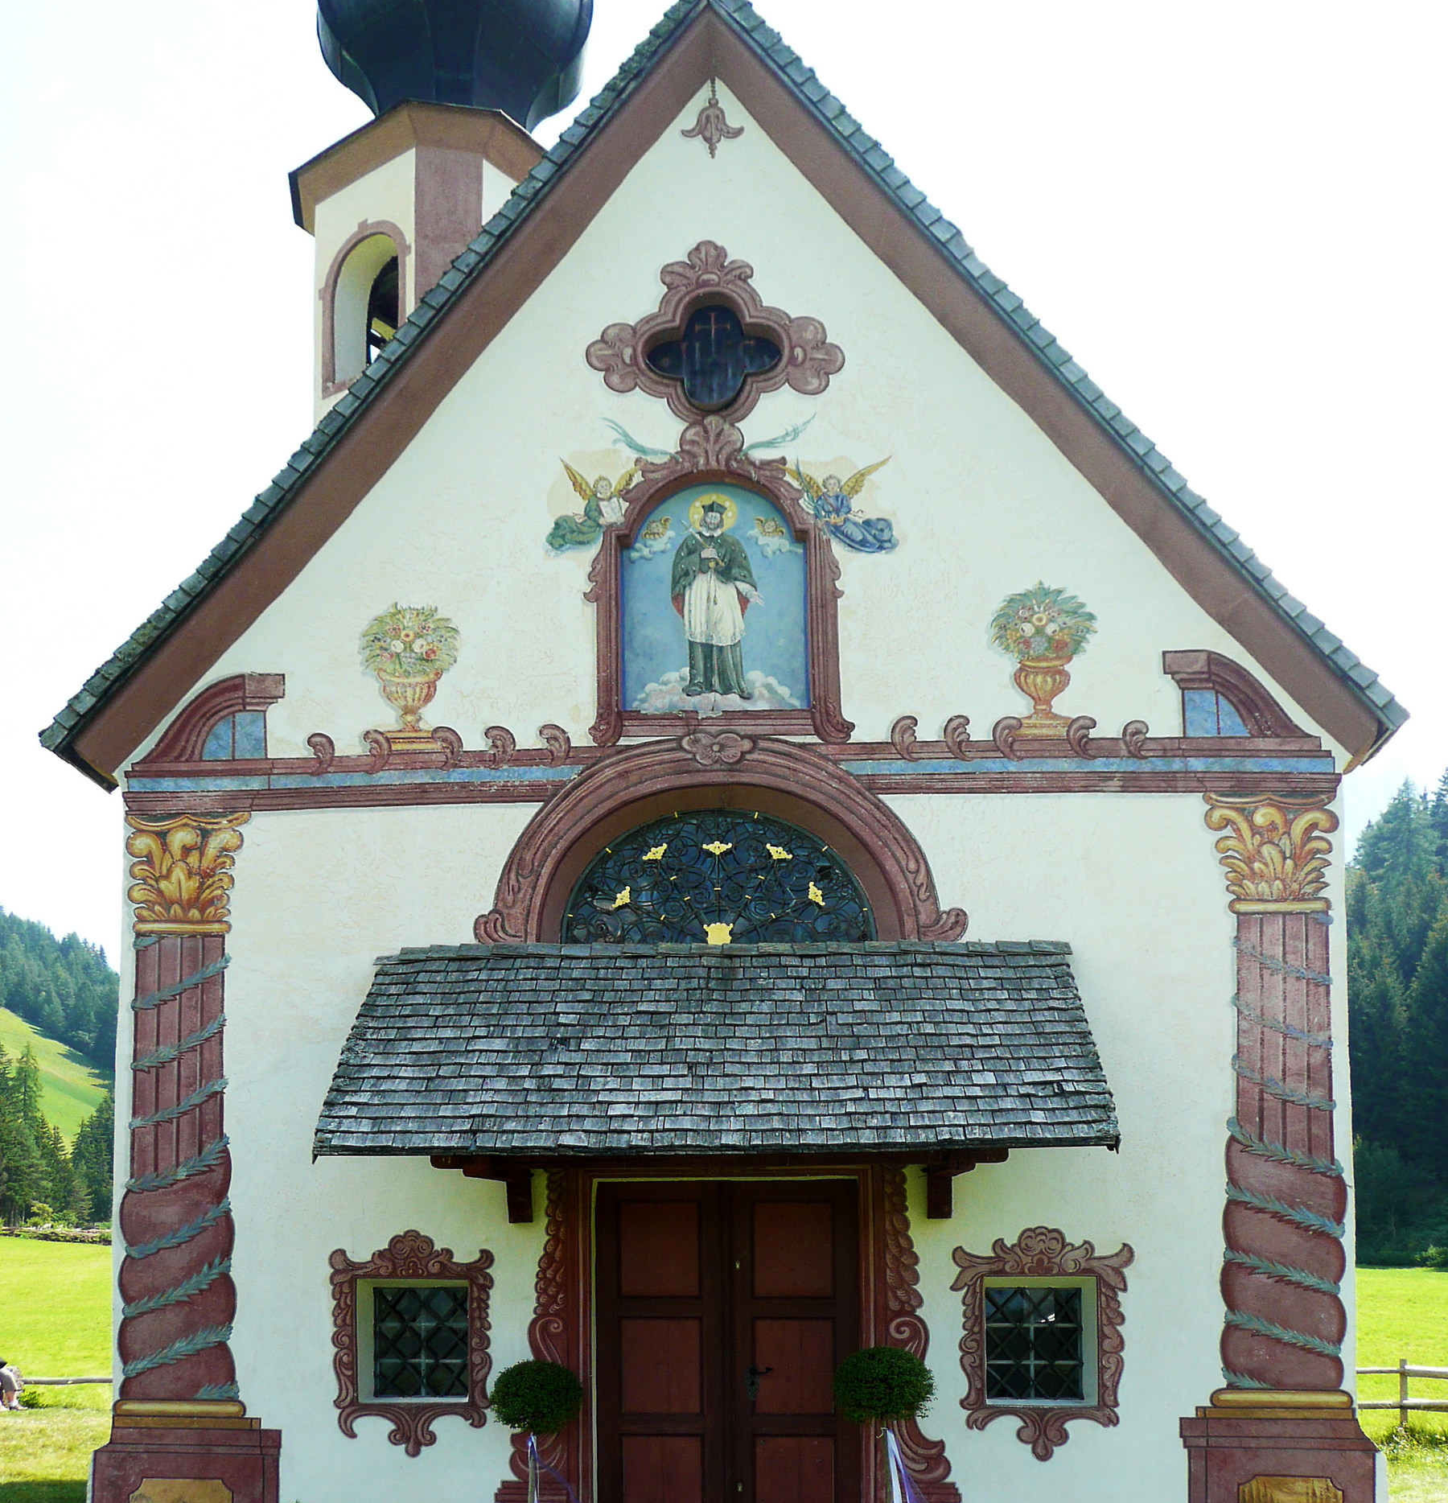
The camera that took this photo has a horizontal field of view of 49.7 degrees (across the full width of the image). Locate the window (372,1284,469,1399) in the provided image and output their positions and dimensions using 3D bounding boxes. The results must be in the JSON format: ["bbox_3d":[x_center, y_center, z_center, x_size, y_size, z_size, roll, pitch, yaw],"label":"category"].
[{"bbox_3d":[-1.788,3.457,9.143,0.580,0.680,0.100,-1,-3,2],"label":"window"}]

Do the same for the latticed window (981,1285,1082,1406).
[{"bbox_3d":[1.798,3.421,9.035,0.600,0.690,0.100,-1,-3,2],"label":"latticed window"}]

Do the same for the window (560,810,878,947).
[{"bbox_3d":[-0.031,0.792,9.262,1.870,0.900,0.160,-1,-3,2],"label":"window"}]

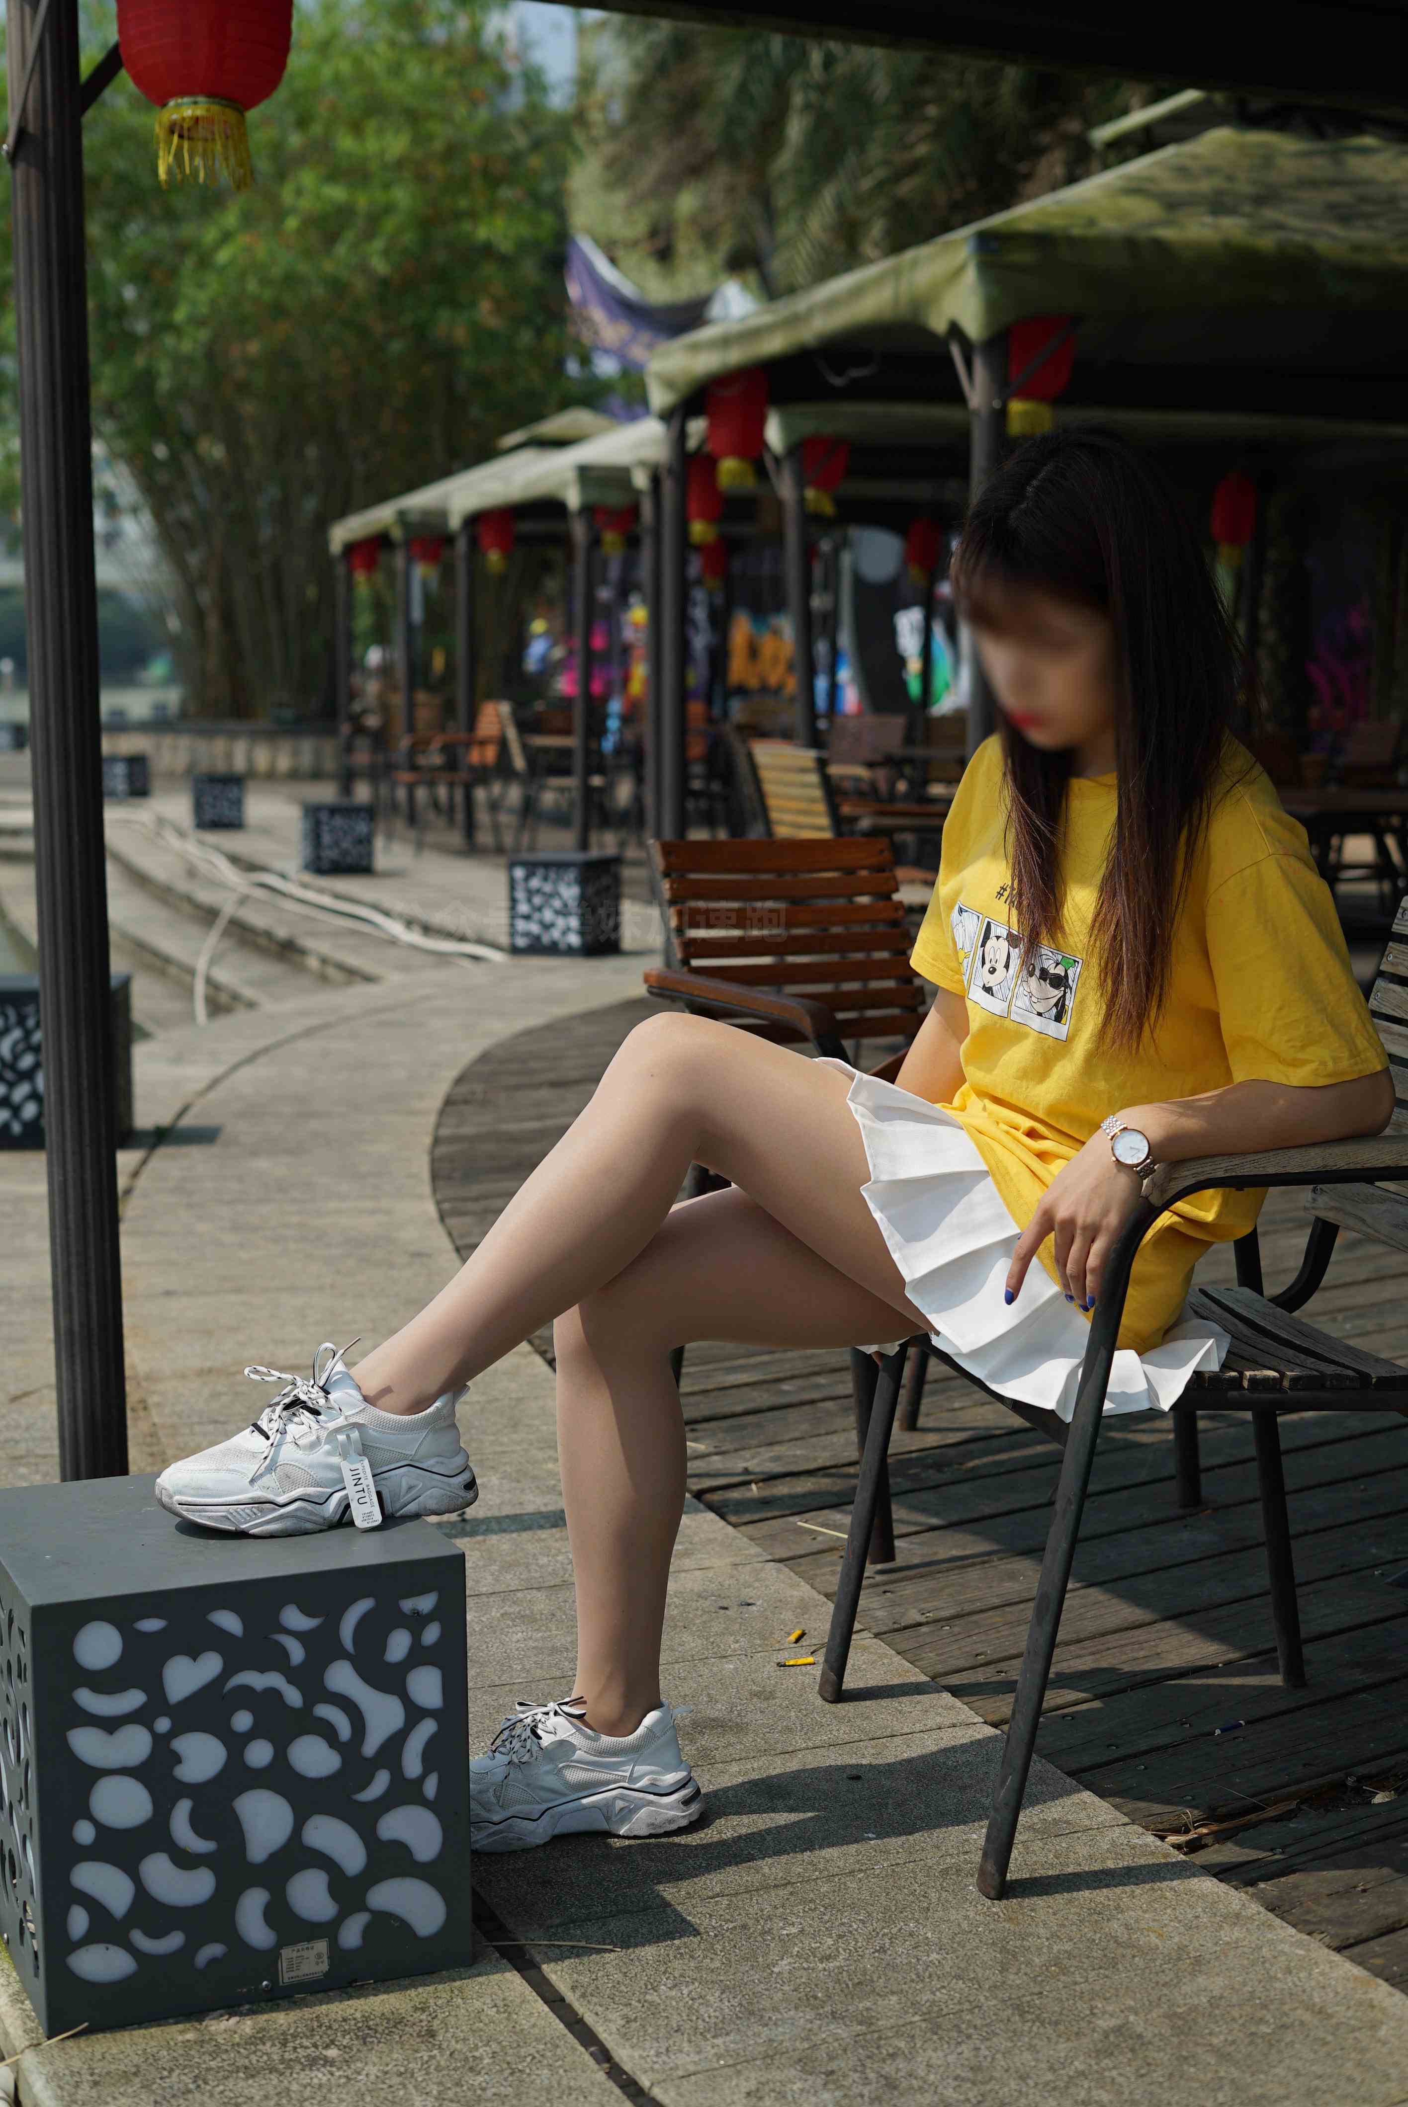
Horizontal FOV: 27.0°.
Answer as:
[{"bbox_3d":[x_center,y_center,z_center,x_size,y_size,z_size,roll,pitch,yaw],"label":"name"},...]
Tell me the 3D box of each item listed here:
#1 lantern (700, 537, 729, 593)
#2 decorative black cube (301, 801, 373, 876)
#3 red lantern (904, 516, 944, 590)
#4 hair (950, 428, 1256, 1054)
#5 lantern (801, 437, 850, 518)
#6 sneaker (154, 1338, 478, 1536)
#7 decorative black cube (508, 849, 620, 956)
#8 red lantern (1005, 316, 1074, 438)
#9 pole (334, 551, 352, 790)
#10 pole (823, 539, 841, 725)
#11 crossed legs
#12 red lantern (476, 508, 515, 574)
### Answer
[{"bbox_3d":[0.074,-3.485,20.800,0.200,0.420,0.200,0,7,0],"label":"lantern"},{"bbox_3d":[-1.920,-1.131,15.497,0.333,0.333,0.333,-3,8,-20],"label":"decorative black cube"},{"bbox_3d":[1.407,-3.203,18.743,0.230,0.470,0.230,0,7,0],"label":"red lantern"},{"bbox_3d":[0.345,-0.269,2.547,0.220,0.530,0.210,-6,9,-37],"label":"hair"},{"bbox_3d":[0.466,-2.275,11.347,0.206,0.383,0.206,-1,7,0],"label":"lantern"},{"bbox_3d":[-0.336,0.332,2.545,0.268,0.134,0.102,-2,8,-12],"label":"sneaker"},{"bbox_3d":[-0.539,-0.581,11.421,0.350,0.360,0.350,3,8,26],"label":"decorative black cube"},{"bbox_3d":[0.955,-2.007,8.411,0.230,0.470,0.230,0,7,0],"label":"red lantern"},{"bbox_3d":[-2.536,-2.590,20.646,0.082,1.915,0.082,-1,7,0],"label":"pole"},{"bbox_3d":[0.754,-2.191,17.316,0.082,1.915,0.082,-1,7,0],"label":"pole"},{"bbox_3d":[-0.065,0.300,2.695,0.620,0.690,0.420,-2,8,-14],"label":"crossed legs"},{"bbox_3d":[-1.271,-3.162,17.940,0.230,0.470,0.230,0,7,0],"label":"red lantern"}]

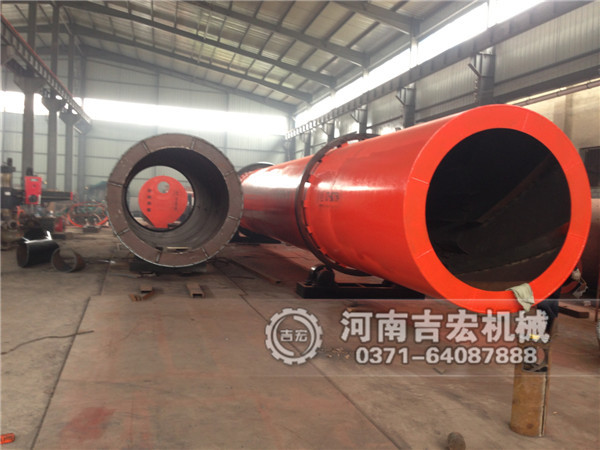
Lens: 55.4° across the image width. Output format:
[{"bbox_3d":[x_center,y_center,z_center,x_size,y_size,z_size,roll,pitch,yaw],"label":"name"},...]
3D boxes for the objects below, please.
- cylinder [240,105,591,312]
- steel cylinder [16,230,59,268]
[{"bbox_3d":[-0.098,-0.572,14.894,2.240,2.240,18.760,2,2,-13],"label":"cylinder"},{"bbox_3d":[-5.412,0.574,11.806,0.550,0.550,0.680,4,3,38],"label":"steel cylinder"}]

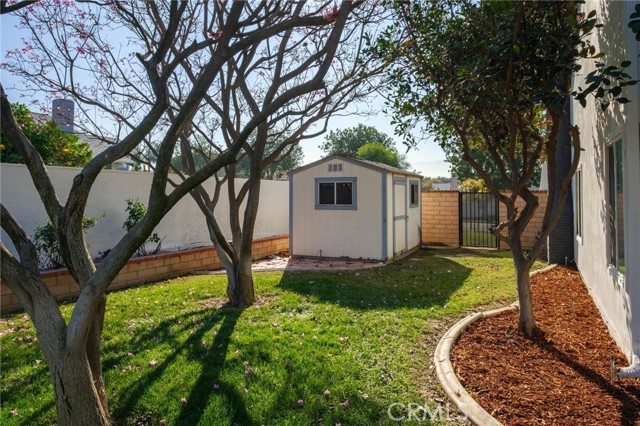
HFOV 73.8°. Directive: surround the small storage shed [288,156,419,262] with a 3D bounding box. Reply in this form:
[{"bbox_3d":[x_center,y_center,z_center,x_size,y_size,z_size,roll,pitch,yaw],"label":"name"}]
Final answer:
[{"bbox_3d":[1.148,-0.198,11.650,2.600,2.451,3.635,1,2,25],"label":"small storage shed"}]

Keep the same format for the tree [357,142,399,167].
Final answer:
[{"bbox_3d":[3.598,-1.958,26.089,2.881,4.928,2.737,0,2,0],"label":"tree"}]

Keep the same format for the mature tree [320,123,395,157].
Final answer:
[{"bbox_3d":[3.078,-3.667,35.138,6.238,7.692,5.926,0,2,0],"label":"mature tree"}]

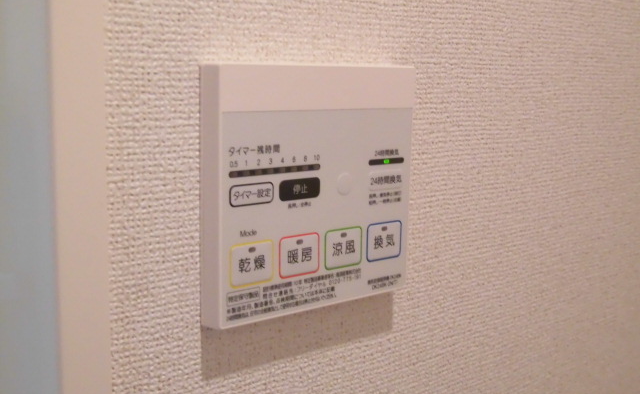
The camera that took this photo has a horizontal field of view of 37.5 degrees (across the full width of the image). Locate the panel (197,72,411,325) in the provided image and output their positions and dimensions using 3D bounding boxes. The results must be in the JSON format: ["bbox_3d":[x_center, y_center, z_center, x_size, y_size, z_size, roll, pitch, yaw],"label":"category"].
[{"bbox_3d":[-0.003,-0.005,0.472,0.129,0.120,0.015,-7,11,-44],"label":"panel"}]

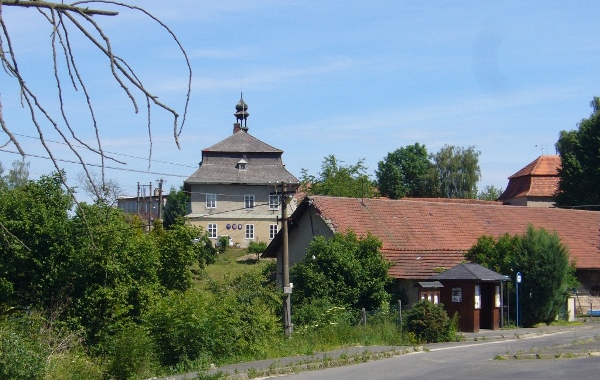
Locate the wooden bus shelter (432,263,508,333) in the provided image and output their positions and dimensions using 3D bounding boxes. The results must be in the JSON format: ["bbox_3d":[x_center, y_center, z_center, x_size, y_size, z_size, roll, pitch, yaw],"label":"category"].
[{"bbox_3d":[7.777,4.900,58.425,2.350,3.080,4.400,-2,-5,25],"label":"wooden bus shelter"}]

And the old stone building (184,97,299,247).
[{"bbox_3d":[-6.962,-1.820,154.492,13.100,17.900,13.500,0,-4,-5],"label":"old stone building"}]

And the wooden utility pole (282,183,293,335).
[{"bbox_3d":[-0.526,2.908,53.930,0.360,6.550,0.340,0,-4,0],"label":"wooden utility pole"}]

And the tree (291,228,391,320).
[{"bbox_3d":[2.001,4.238,61.855,4.920,4.670,4.400,0,-4,0],"label":"tree"}]

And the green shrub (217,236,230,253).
[{"bbox_3d":[-7.392,5.290,123.938,1.350,1.790,1.400,0,-4,0],"label":"green shrub"}]

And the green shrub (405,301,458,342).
[{"bbox_3d":[5.153,5.191,50.258,2.120,1.640,1.900,0,-4,0],"label":"green shrub"}]

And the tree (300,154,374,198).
[{"bbox_3d":[3.280,1.486,112.179,6.470,9.400,6.000,0,-4,0],"label":"tree"}]

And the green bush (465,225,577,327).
[{"bbox_3d":[11.065,4.240,64.361,5.500,5.200,4.500,-1,-4,12],"label":"green bush"}]

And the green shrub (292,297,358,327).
[{"bbox_3d":[1.118,5.416,56.257,2.890,1.400,2.000,0,-4,0],"label":"green shrub"}]

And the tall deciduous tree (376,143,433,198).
[{"bbox_3d":[11.593,1.069,142.285,6.210,12.520,6.200,0,-4,0],"label":"tall deciduous tree"}]

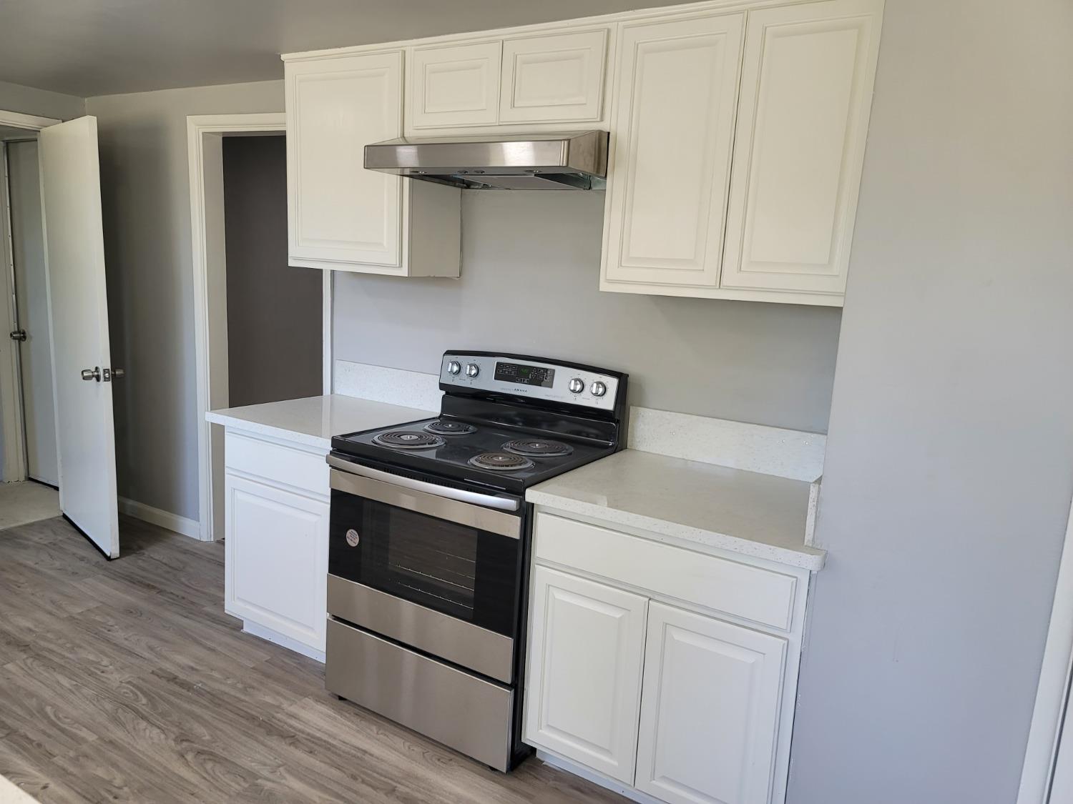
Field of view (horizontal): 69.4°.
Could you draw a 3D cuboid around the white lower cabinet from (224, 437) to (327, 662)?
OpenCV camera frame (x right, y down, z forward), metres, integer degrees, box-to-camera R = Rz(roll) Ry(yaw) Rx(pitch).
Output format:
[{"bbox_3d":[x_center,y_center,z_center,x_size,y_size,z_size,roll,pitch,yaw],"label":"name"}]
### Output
[{"bbox_3d":[-0.772,0.509,3.066,0.600,0.870,0.635,9,12,31],"label":"white lower cabinet"}]

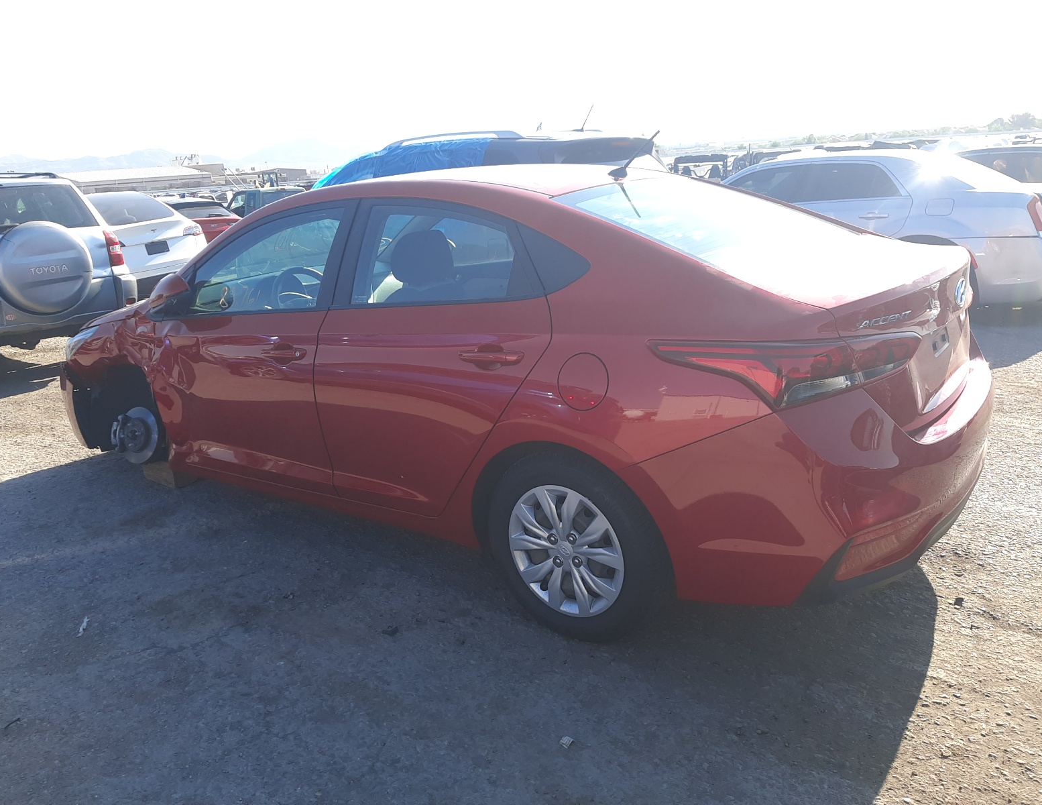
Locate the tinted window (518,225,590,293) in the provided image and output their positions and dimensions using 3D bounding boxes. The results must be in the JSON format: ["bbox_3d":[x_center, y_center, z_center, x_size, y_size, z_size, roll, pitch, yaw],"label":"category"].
[{"bbox_3d":[0.085,-0.422,2.362,0.290,0.215,0.045,5,-6,30],"label":"tinted window"}]

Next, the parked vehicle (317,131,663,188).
[{"bbox_3d":[-0.807,-1.955,8.832,4.600,1.700,1.840,8,20,34],"label":"parked vehicle"}]

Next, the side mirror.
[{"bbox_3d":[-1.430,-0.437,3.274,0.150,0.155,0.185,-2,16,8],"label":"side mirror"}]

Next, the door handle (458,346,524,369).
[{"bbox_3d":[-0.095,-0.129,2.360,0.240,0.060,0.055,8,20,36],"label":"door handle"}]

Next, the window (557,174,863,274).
[{"bbox_3d":[0.679,-0.628,2.705,0.810,0.090,1.220,29,31,27],"label":"window"}]

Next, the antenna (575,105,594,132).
[{"bbox_3d":[0.599,-2.668,7.577,0.200,0.270,0.060,8,20,34],"label":"antenna"}]

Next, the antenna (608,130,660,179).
[{"bbox_3d":[0.394,-0.867,2.845,0.210,0.155,0.055,8,20,36],"label":"antenna"}]

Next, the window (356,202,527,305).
[{"bbox_3d":[-0.259,-0.482,2.614,0.790,0.370,0.060,8,-5,36],"label":"window"}]

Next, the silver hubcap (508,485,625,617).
[{"bbox_3d":[0.170,0.439,2.468,0.410,0.410,0.150,8,20,36],"label":"silver hubcap"}]

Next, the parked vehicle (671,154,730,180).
[{"bbox_3d":[4.495,-5.196,20.149,1.600,1.900,3.100,0,17,13],"label":"parked vehicle"}]

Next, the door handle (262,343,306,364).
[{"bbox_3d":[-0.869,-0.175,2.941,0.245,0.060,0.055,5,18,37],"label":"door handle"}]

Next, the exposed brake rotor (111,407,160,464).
[{"bbox_3d":[-1.902,0.167,3.988,0.285,0.280,0.080,3,17,25],"label":"exposed brake rotor"}]

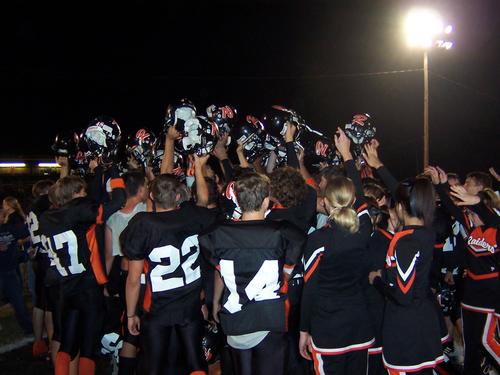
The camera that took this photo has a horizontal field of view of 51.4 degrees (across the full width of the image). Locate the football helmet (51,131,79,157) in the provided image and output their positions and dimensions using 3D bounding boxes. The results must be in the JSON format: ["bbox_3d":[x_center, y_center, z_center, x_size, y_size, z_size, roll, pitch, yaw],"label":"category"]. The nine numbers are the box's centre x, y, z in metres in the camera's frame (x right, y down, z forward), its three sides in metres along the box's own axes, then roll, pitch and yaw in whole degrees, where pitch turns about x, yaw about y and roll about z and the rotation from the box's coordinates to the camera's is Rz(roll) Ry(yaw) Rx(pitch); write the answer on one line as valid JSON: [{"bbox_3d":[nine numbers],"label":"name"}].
[{"bbox_3d":[-1.548,-0.364,4.350,0.290,0.250,0.230,0,0,-41],"label":"football helmet"}]

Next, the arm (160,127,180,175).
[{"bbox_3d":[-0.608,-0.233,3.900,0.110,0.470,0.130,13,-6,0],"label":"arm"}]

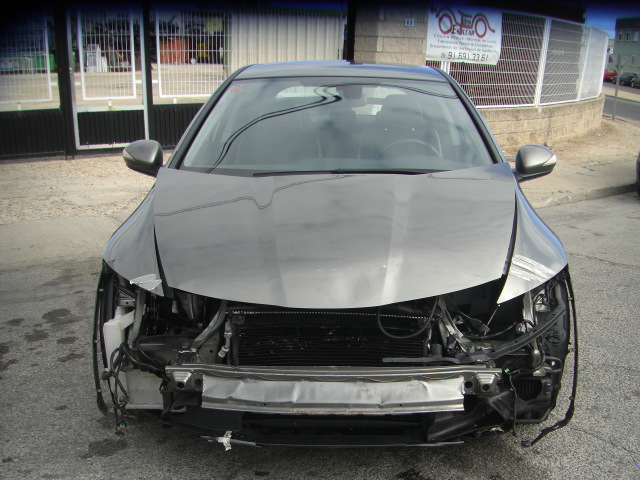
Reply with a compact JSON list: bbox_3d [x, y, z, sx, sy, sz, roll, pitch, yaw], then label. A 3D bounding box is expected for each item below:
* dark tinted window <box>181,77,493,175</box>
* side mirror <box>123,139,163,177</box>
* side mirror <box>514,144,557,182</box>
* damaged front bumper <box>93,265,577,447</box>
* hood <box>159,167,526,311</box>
[{"bbox_3d":[0.097,-0.560,3.235,1.390,0.370,0.820,2,15,3],"label":"dark tinted window"},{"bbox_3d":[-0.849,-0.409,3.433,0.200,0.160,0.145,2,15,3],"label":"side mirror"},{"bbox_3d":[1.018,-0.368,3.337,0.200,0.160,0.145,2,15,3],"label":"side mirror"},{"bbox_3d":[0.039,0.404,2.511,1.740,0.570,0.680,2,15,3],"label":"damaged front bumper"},{"bbox_3d":[0.053,-0.051,2.627,1.460,0.320,0.890,2,15,3],"label":"hood"}]

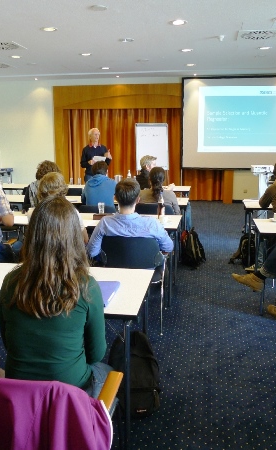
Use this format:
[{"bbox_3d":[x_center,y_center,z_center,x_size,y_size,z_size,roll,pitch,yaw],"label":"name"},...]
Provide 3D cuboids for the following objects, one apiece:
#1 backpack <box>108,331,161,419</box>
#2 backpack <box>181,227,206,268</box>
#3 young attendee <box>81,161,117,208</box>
[{"bbox_3d":[-0.017,0.830,2.393,0.310,0.440,0.220,1,12,5],"label":"backpack"},{"bbox_3d":[0.674,0.265,5.077,0.290,0.420,0.230,-10,15,-39],"label":"backpack"},{"bbox_3d":[-0.422,-0.111,4.929,0.510,1.275,0.755,2,12,9],"label":"young attendee"}]

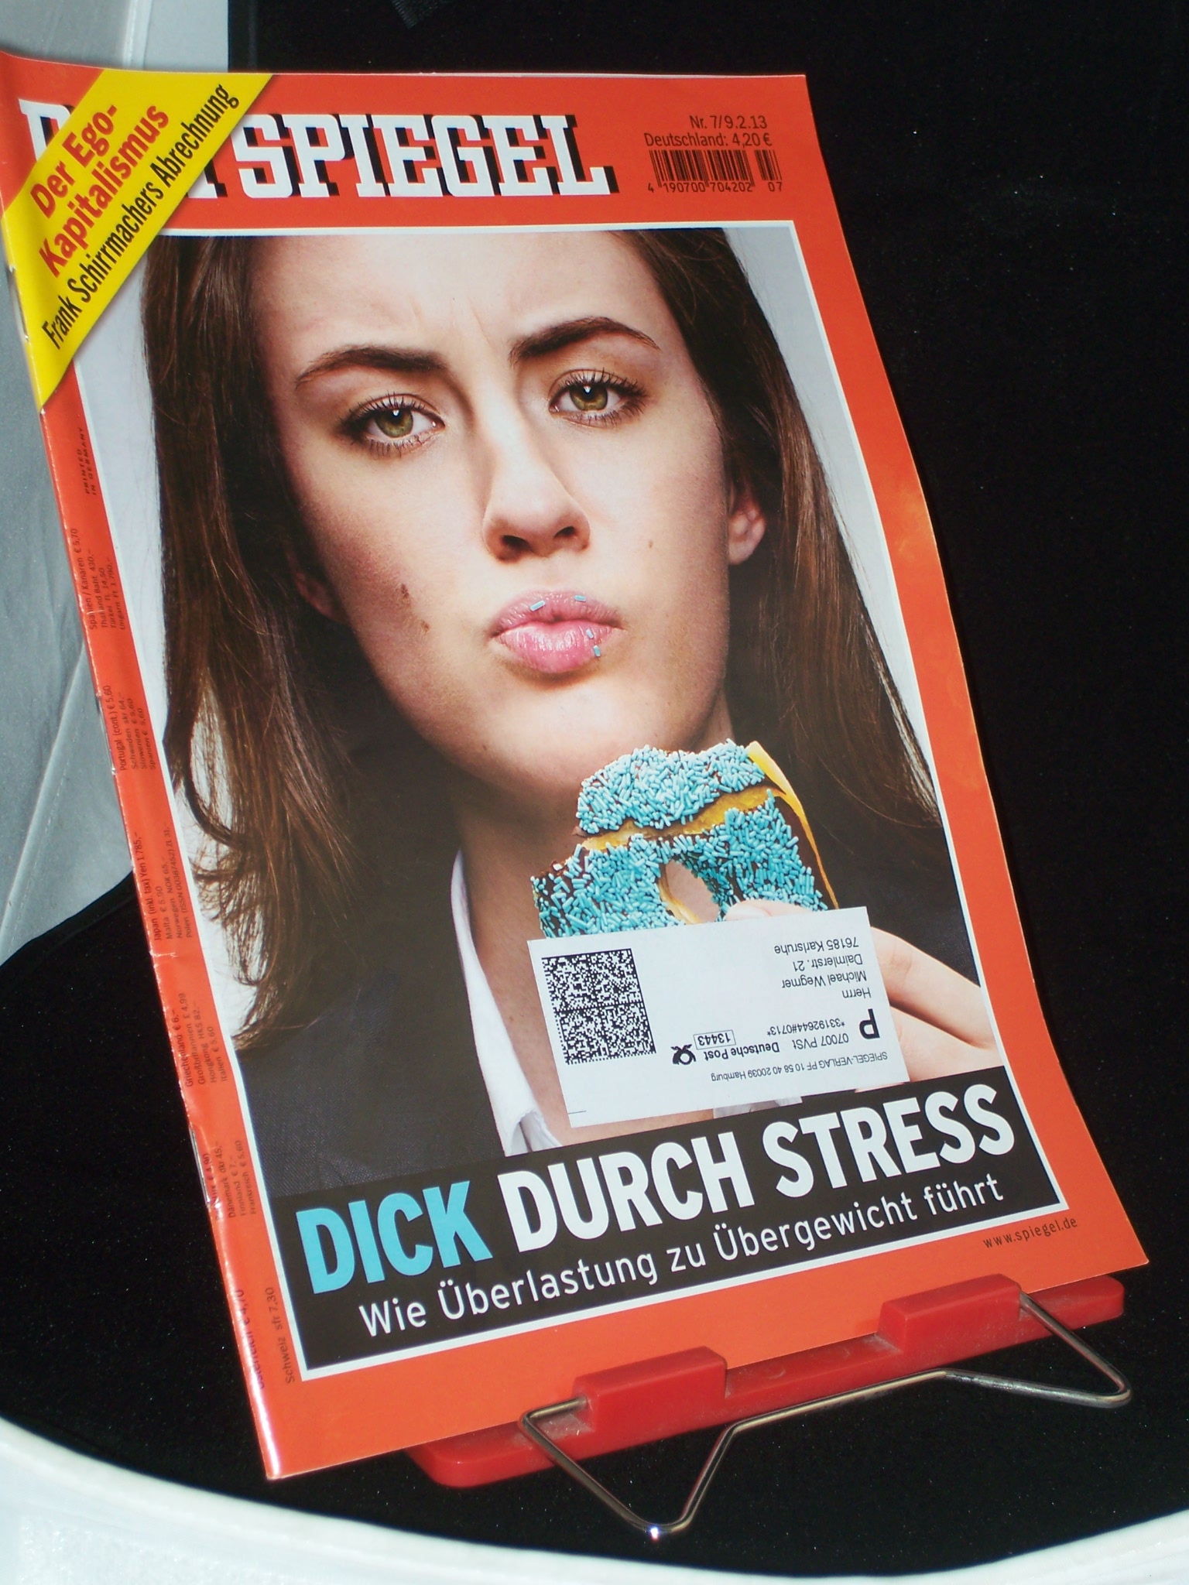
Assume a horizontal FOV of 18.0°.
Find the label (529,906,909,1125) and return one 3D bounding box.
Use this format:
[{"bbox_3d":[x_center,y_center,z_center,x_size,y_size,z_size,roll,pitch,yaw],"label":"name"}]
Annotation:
[{"bbox_3d":[0.027,0.045,0.773,0.087,0.039,0.001,-4,-15,-35],"label":"label"}]

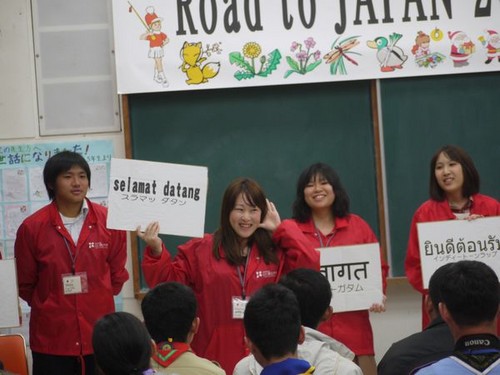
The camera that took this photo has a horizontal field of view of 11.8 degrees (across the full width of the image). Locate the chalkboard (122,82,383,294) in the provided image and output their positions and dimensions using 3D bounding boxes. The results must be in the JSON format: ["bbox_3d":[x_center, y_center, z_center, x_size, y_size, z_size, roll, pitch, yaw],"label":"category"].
[{"bbox_3d":[0.026,-0.047,11.450,1.190,1.100,0.060,-3,0,0],"label":"chalkboard"}]

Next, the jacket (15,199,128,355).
[{"bbox_3d":[-0.794,0.396,10.800,0.490,0.690,0.300,-3,0,-7],"label":"jacket"}]

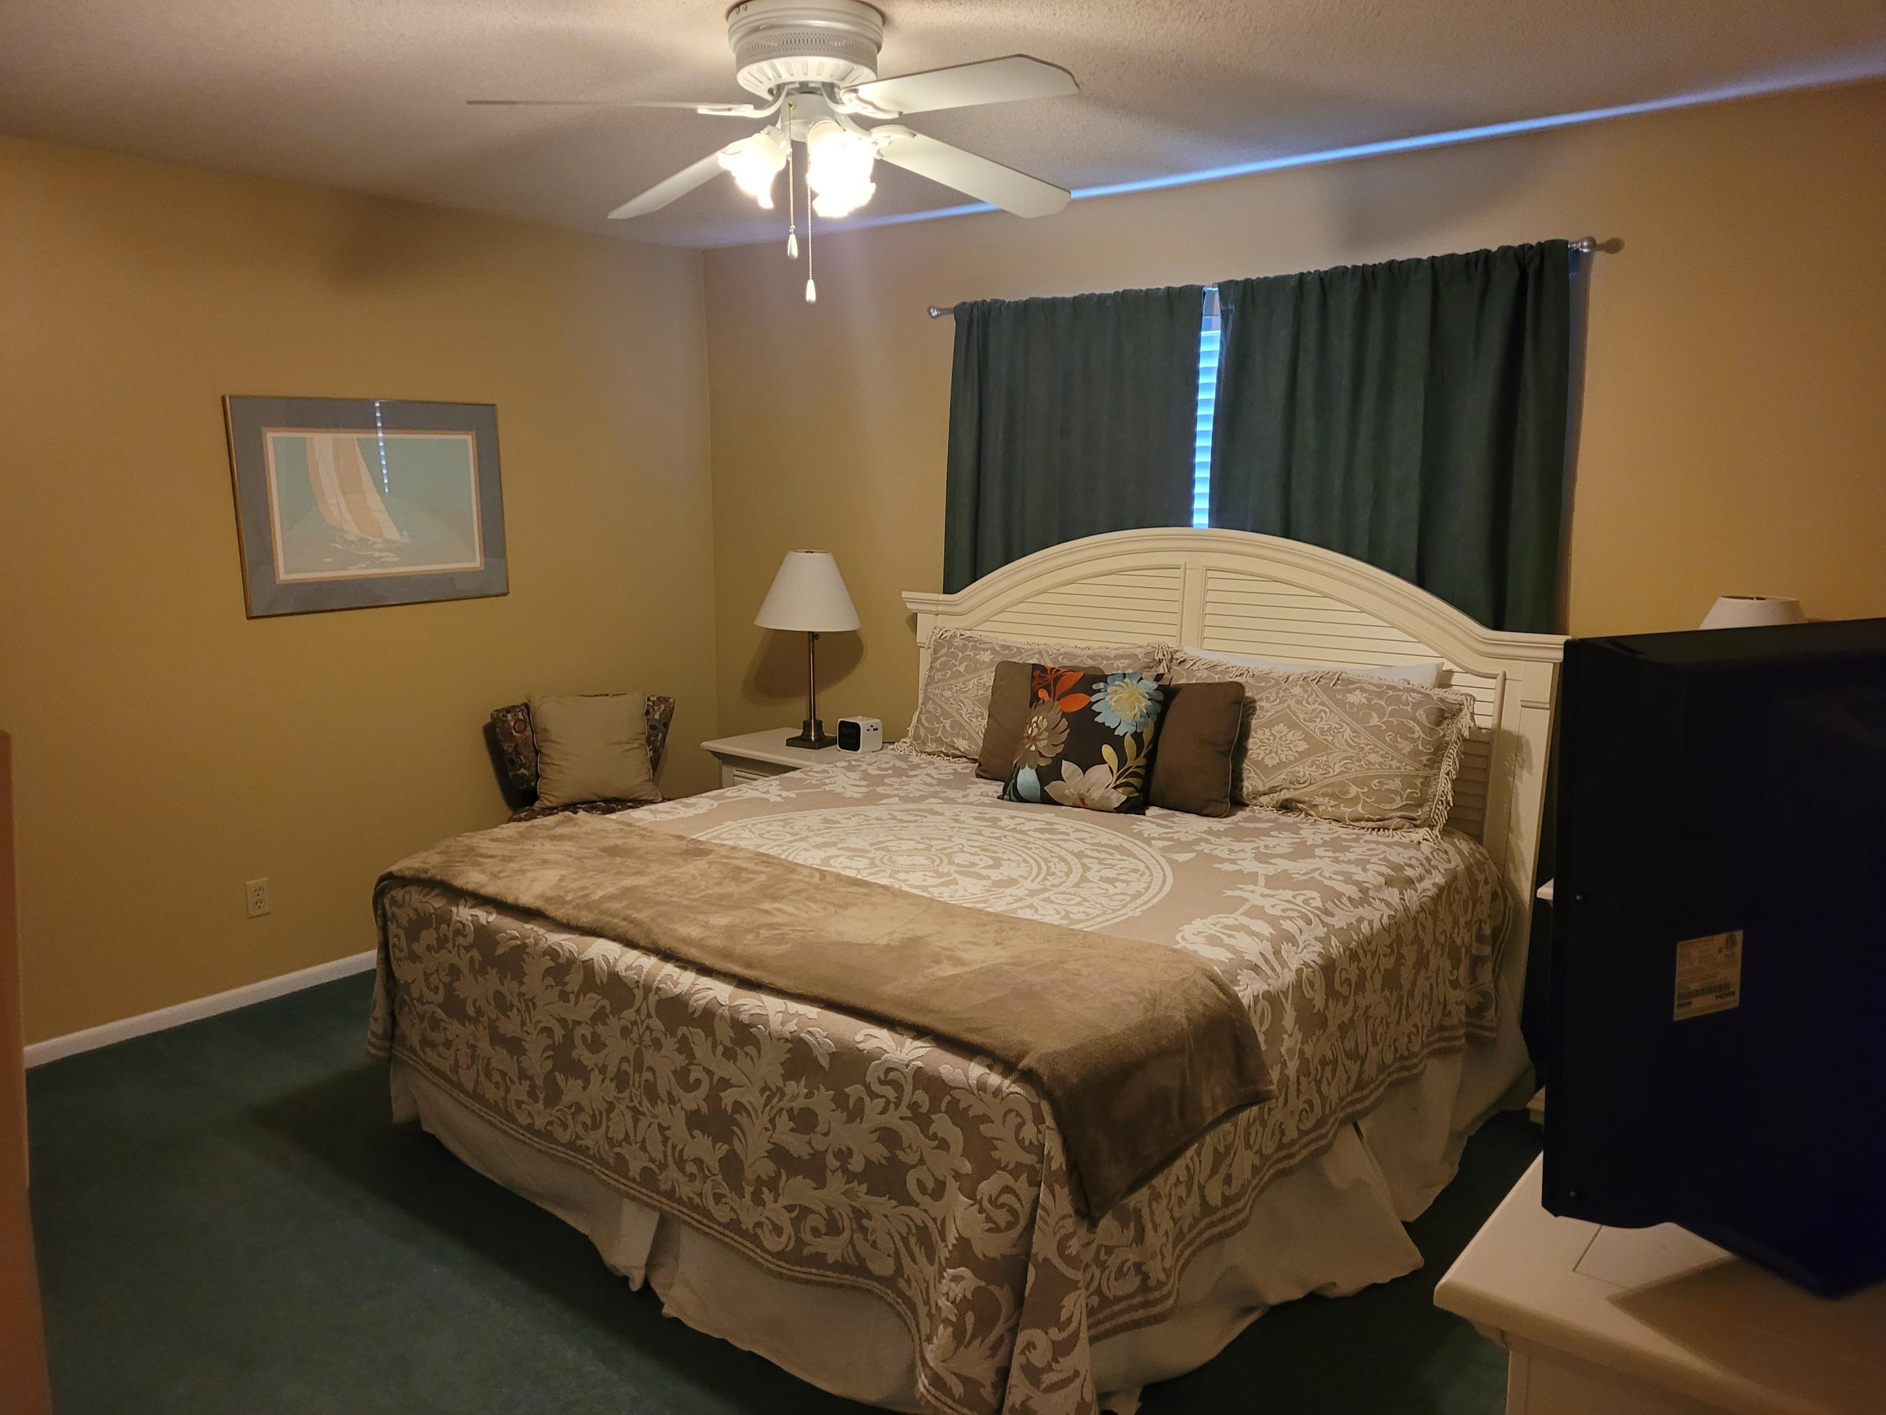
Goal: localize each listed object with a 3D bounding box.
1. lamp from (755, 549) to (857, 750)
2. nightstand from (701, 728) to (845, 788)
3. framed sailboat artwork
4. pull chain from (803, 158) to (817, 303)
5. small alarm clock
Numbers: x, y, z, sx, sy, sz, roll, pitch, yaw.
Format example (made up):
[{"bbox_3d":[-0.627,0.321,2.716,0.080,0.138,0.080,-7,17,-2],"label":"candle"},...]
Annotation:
[{"bbox_3d":[-0.460,-0.207,5.030,0.375,0.690,0.375,0,9,0],"label":"lamp"},{"bbox_3d":[-0.476,0.449,5.111,0.670,0.630,0.445,7,12,38],"label":"nightstand"},{"bbox_3d":[-1.776,-0.640,4.471,0.027,0.642,0.893,7,12,38],"label":"framed sailboat artwork"},{"bbox_3d":[-0.257,-0.932,2.763,0.020,0.285,0.020,0,9,0],"label":"pull chain"},{"bbox_3d":[-0.289,0.097,4.971,0.112,0.110,0.108,7,12,38],"label":"small alarm clock"}]

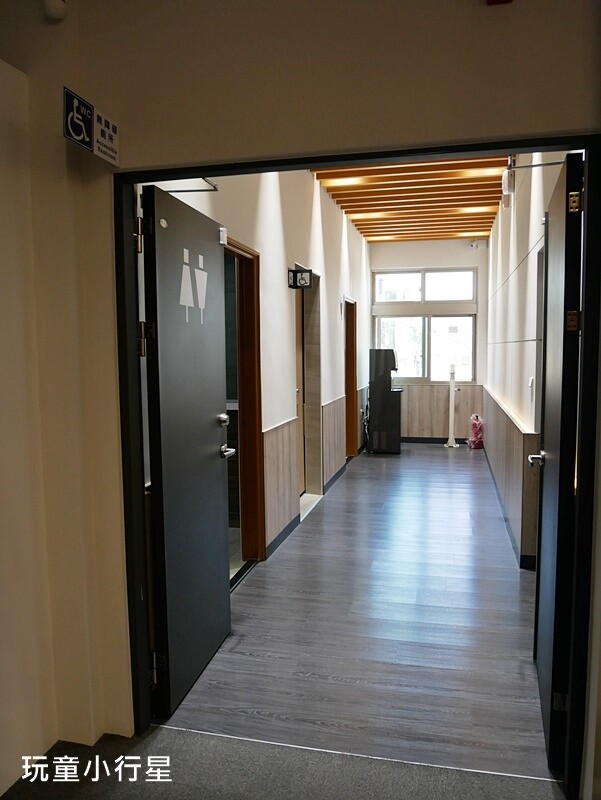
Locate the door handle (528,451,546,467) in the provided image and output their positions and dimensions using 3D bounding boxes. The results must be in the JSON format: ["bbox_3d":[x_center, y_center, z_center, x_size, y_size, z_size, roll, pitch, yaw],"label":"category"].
[{"bbox_3d":[1.043,0.265,2.658,0.068,0.066,0.145,1,5,18],"label":"door handle"}]

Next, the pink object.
[{"bbox_3d":[2.620,0.462,8.901,0.220,0.500,0.200,1,5,14],"label":"pink object"}]

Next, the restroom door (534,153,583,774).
[{"bbox_3d":[1.009,0.229,2.378,0.050,2.090,0.745,1,5,18],"label":"restroom door"}]

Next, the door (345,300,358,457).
[{"bbox_3d":[0.634,-0.250,8.026,0.150,2.100,1.000,1,5,14],"label":"door"}]

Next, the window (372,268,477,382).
[{"bbox_3d":[1.887,-1.125,9.217,1.580,1.780,0.120,1,5,14],"label":"window"}]

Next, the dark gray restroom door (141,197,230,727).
[{"bbox_3d":[-0.476,0.217,2.691,0.048,2.090,0.730,1,5,13],"label":"dark gray restroom door"}]

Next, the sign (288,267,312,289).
[{"bbox_3d":[0.002,-0.971,4.801,0.145,0.153,0.180,1,5,14],"label":"sign"}]

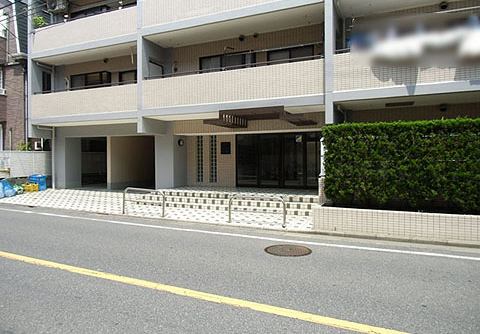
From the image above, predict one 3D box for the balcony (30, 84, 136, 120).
[{"bbox_3d":[-6.184,-2.513,13.016,5.642,0.950,0.250,0,1,24],"label":"balcony"}]

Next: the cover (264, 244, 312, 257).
[{"bbox_3d":[0.840,1.476,5.862,0.830,0.050,0.830,0,1,0],"label":"cover"}]

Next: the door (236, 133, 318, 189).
[{"bbox_3d":[1.313,-0.241,11.848,3.128,1.980,0.150,0,1,24],"label":"door"}]

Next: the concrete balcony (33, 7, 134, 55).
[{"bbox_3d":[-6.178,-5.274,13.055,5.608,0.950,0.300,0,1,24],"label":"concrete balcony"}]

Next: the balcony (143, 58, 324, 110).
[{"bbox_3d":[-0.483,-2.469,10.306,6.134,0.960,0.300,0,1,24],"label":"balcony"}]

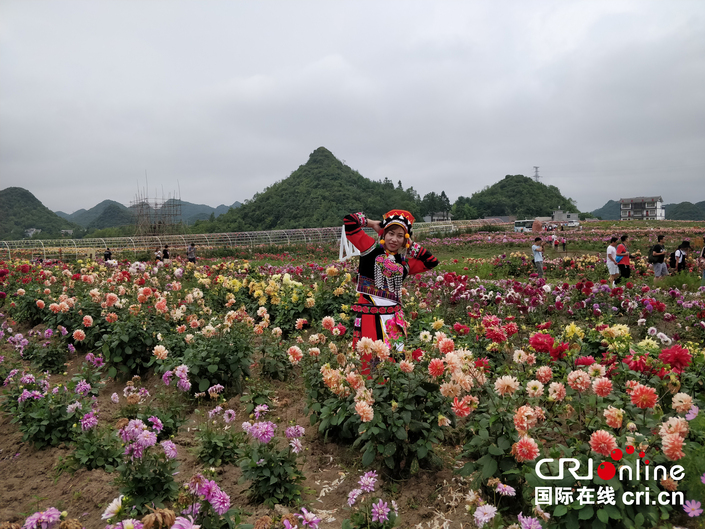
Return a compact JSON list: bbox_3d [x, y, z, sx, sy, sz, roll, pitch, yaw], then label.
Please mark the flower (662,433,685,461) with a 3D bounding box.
[{"bbox_3d":[1.302,0.737,1.980,0.105,0.115,0.080,0,0,-6],"label":"flower"}]

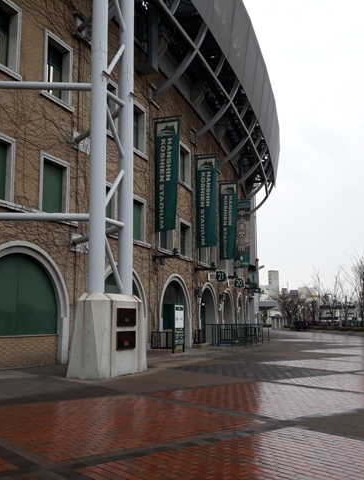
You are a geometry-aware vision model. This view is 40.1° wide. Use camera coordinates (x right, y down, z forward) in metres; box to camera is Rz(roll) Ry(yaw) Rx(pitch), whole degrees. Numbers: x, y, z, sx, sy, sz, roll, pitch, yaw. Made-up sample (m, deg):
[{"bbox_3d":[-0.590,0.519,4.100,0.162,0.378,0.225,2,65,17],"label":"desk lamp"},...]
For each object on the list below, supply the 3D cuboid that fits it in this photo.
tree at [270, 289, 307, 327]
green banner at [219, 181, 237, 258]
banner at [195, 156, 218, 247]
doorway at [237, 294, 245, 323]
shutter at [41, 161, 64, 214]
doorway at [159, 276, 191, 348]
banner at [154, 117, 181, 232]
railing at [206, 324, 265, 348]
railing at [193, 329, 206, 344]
[{"bbox_3d":[18.469,12.020,86.571,5.896,7.024,5.601,-1,-9,0],"label":"tree"},{"bbox_3d":[3.336,-1.388,36.003,1.244,5.672,0.100,-3,-10,17],"label":"green banner"},{"bbox_3d":[1.497,-2.333,30.288,1.396,5.650,0.100,-3,-10,20],"label":"banner"},{"bbox_3d":[4.961,6.759,43.744,0.483,3.961,4.493,-2,-10,14],"label":"doorway"},{"bbox_3d":[-4.694,-1.823,18.118,0.080,1.903,1.104,-5,-11,25],"label":"shutter"},{"bbox_3d":[-0.528,3.913,26.735,0.483,3.961,4.493,-4,-10,21],"label":"doorway"},{"bbox_3d":[-0.702,-3.188,24.043,1.267,5.587,0.100,-5,-10,24],"label":"banner"},{"bbox_3d":[3.419,6.111,31.906,2.609,1.333,6.087,-3,-10,18],"label":"railing"},{"bbox_3d":[0.780,5.432,28.094,0.700,0.757,0.850,-4,-10,21],"label":"railing"}]

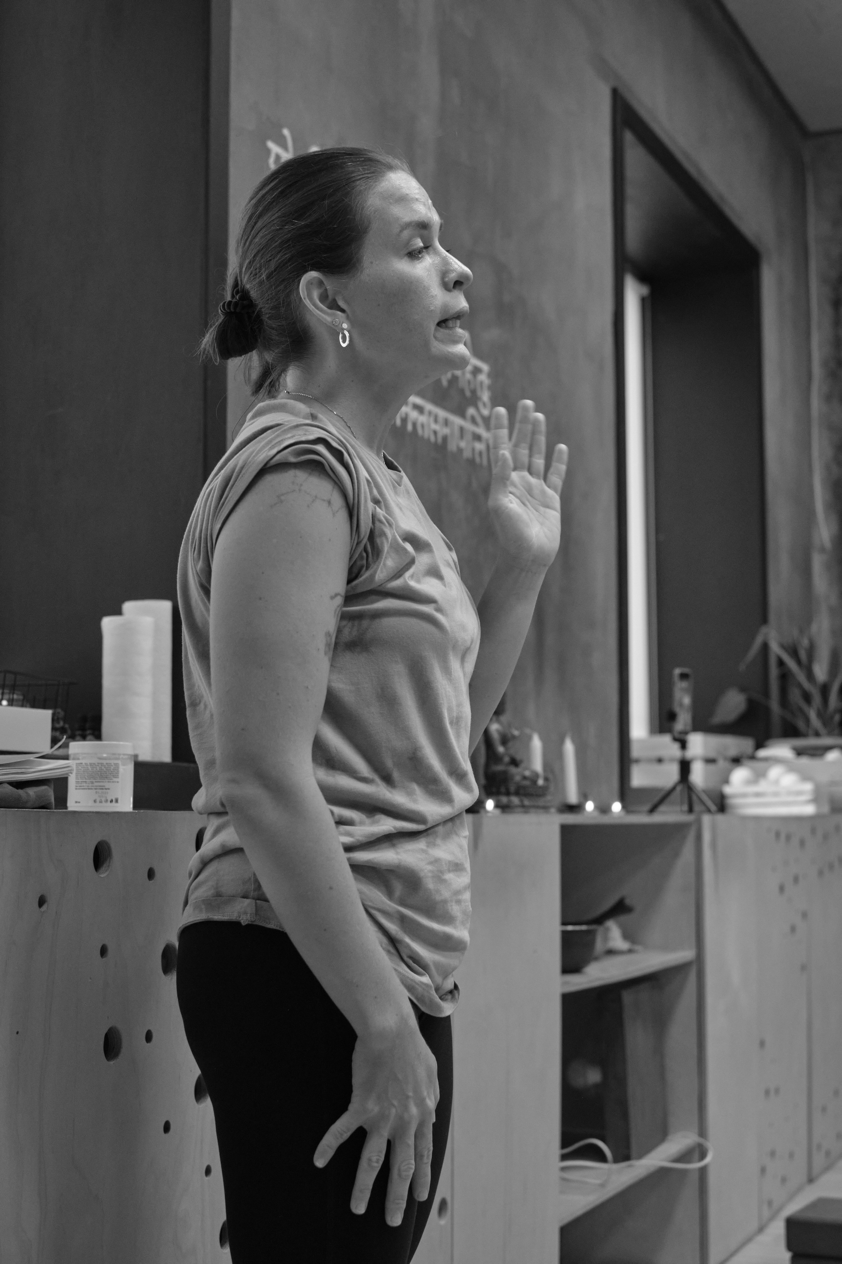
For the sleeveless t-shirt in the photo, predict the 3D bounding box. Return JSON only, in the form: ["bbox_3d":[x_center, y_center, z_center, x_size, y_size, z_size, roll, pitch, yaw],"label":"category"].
[{"bbox_3d":[-0.093,0.073,1.840,0.285,0.610,0.410,-1,-6,10],"label":"sleeveless t-shirt"}]

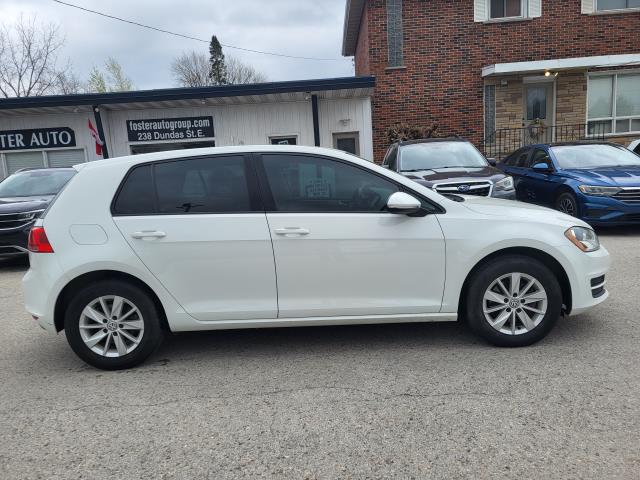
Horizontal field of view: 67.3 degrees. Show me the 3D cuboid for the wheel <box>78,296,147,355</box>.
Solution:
[{"bbox_3d":[-1.356,0.556,3.194,0.420,0.420,0.160,-3,8,0],"label":"wheel"}]

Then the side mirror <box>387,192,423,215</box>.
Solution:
[{"bbox_3d":[0.529,-0.220,2.976,0.210,0.160,0.210,-3,8,0],"label":"side mirror"}]

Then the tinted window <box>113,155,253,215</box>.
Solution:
[{"bbox_3d":[-0.909,-0.358,3.132,0.920,0.400,0.090,-3,-12,0],"label":"tinted window"}]

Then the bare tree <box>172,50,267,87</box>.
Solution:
[{"bbox_3d":[-7.230,-8.886,36.720,7.500,10.700,7.000,-5,8,-11],"label":"bare tree"}]

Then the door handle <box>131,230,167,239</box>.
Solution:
[{"bbox_3d":[-1.075,-0.028,3.030,0.225,0.050,0.055,-3,8,0],"label":"door handle"}]

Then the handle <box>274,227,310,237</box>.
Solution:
[{"bbox_3d":[-0.171,-0.051,3.038,0.225,0.050,0.055,-3,8,0],"label":"handle"}]

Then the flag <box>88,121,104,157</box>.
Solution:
[{"bbox_3d":[-5.533,-2.513,11.900,0.420,0.900,0.300,-3,8,0],"label":"flag"}]

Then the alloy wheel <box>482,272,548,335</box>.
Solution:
[{"bbox_3d":[1.277,0.409,3.197,0.420,0.420,0.160,-3,8,0],"label":"alloy wheel"}]

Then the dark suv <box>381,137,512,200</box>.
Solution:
[{"bbox_3d":[2.122,-1.110,9.170,1.840,1.680,4.800,-3,8,2],"label":"dark suv"}]

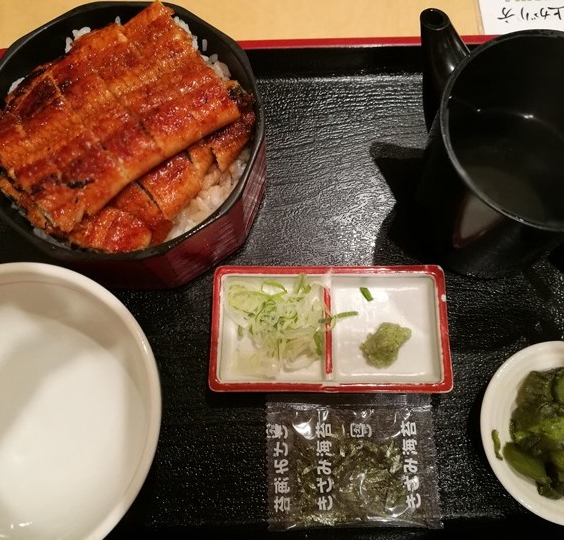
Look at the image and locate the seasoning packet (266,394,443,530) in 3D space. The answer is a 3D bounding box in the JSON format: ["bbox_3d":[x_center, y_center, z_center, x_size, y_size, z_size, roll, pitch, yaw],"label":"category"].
[{"bbox_3d":[0.038,0.103,0.303,0.092,0.012,0.071,-1,74,0],"label":"seasoning packet"}]

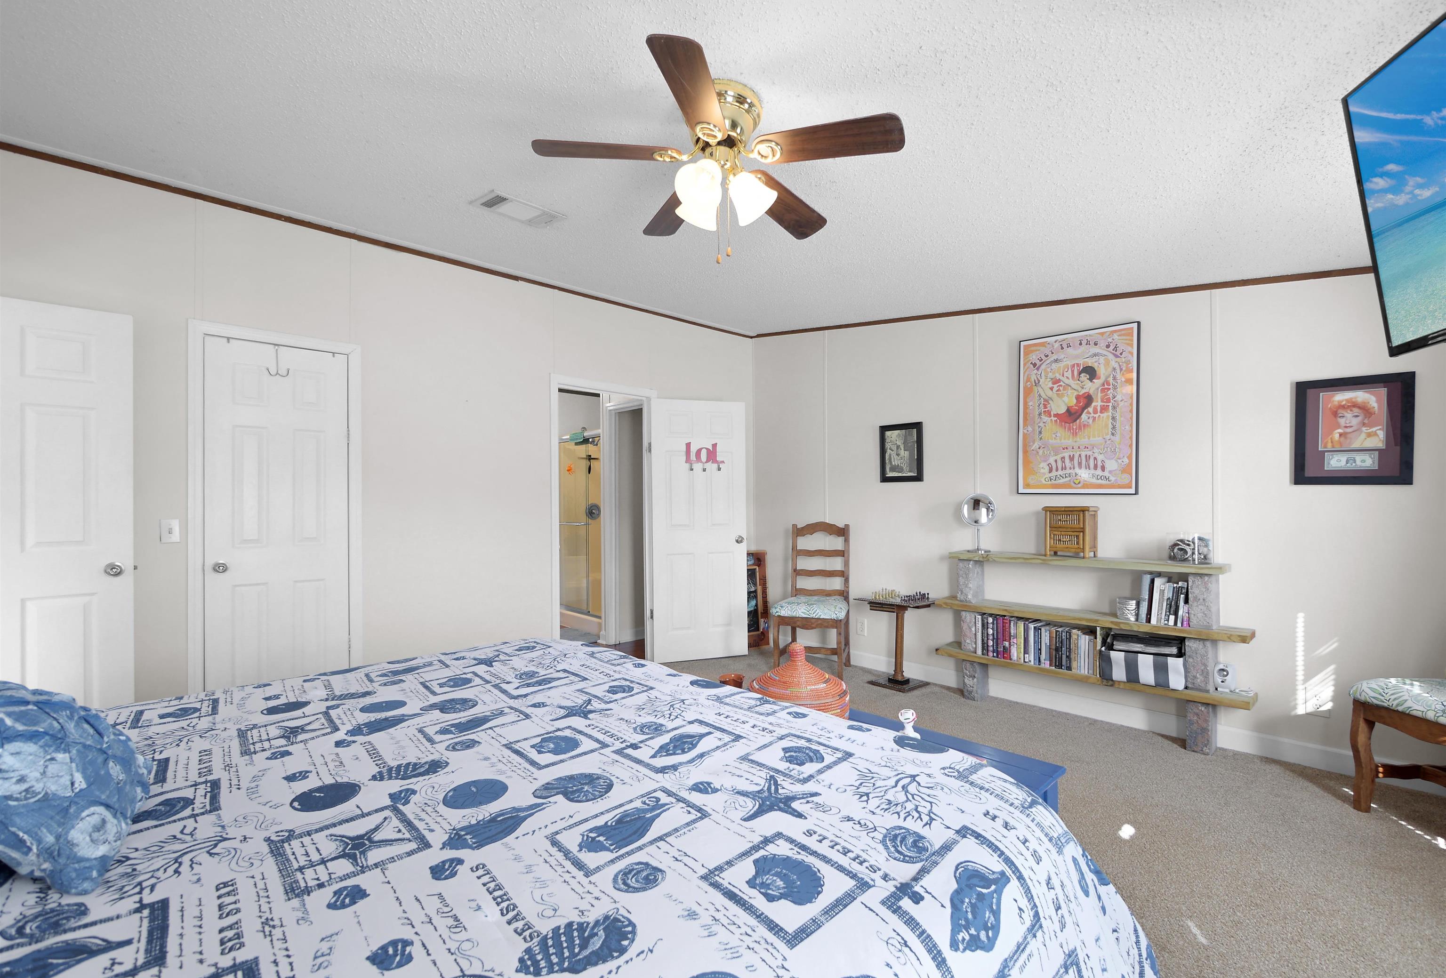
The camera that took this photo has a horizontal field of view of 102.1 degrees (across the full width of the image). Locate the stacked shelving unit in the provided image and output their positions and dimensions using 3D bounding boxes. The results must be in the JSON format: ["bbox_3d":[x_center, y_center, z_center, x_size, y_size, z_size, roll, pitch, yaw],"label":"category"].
[{"bbox_3d":[2.034,0.875,3.387,1.561,0.943,0.190,-1,-1,43],"label":"stacked shelving unit"}]

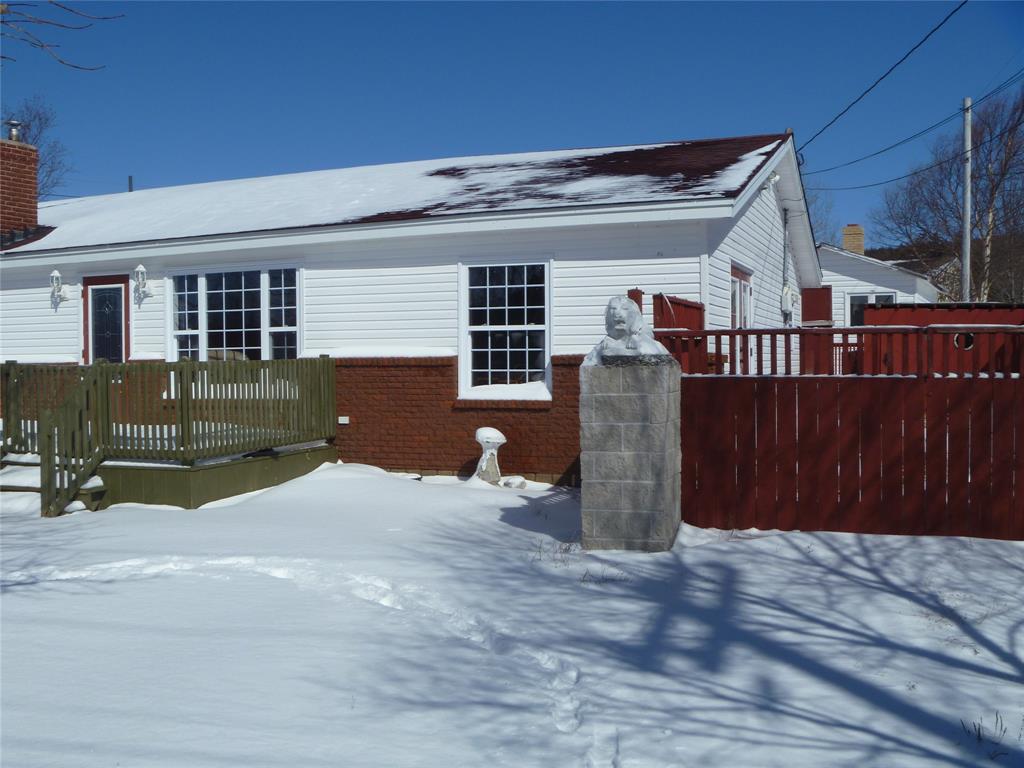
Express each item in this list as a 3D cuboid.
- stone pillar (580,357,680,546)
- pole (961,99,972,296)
[{"bbox_3d":[0.868,0.489,7.463,0.625,1.360,0.630,0,1,16],"label":"stone pillar"},{"bbox_3d":[10.360,-2.764,23.548,0.168,7.500,0.168,0,1,0],"label":"pole"}]

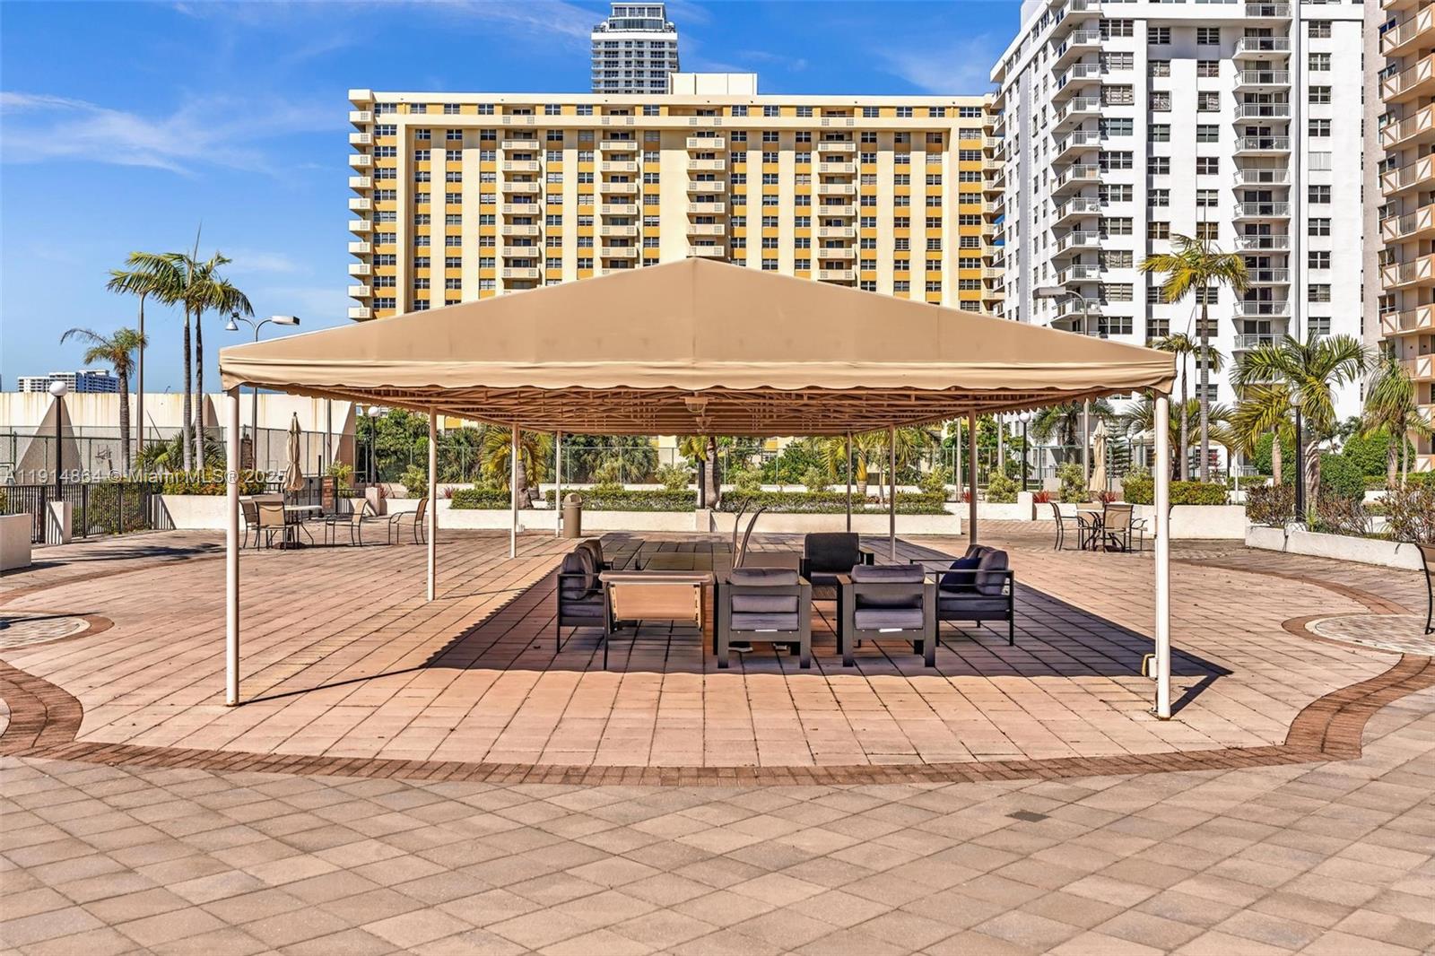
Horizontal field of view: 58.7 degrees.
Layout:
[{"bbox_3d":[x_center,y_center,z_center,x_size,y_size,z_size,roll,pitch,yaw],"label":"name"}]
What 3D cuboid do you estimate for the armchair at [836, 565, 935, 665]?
[{"bbox_3d":[1.370,1.100,10.470,0.730,0.790,0.740,0,1,1],"label":"armchair"}]

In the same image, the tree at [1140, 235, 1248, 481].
[{"bbox_3d":[11.800,-2.707,31.460,2.700,6.450,2.600,0,1,0],"label":"tree"}]

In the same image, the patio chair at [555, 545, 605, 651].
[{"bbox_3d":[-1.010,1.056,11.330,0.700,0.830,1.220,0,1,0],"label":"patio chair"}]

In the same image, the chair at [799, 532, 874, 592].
[{"bbox_3d":[1.265,1.035,13.500,0.730,0.820,0.750,0,1,-1],"label":"chair"}]

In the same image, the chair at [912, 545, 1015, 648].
[{"bbox_3d":[2.295,1.069,12.039,0.710,0.830,1.380,0,1,0],"label":"chair"}]

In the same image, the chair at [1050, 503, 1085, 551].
[{"bbox_3d":[6.315,0.884,22.967,0.645,0.845,0.600,0,1,2],"label":"chair"}]

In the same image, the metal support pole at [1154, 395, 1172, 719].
[{"bbox_3d":[2.868,0.478,8.190,0.090,2.120,0.090,0,1,0],"label":"metal support pole"}]

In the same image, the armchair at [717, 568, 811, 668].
[{"bbox_3d":[0.355,1.102,10.390,0.730,0.780,0.740,0,1,-3],"label":"armchair"}]

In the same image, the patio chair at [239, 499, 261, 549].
[{"bbox_3d":[-8.500,0.871,23.767,0.645,0.845,0.600,0,1,0],"label":"patio chair"}]

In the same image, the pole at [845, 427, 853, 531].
[{"bbox_3d":[2.735,0.141,26.406,0.080,2.220,0.080,0,1,0],"label":"pole"}]

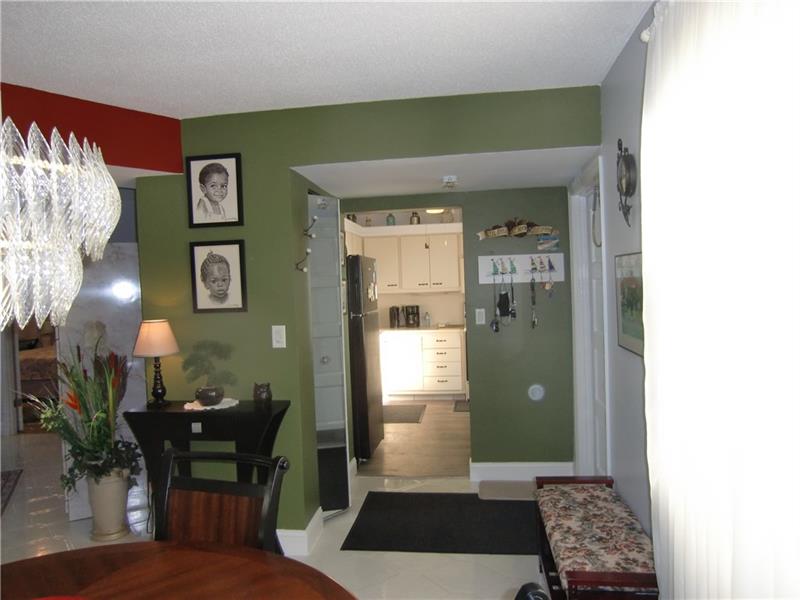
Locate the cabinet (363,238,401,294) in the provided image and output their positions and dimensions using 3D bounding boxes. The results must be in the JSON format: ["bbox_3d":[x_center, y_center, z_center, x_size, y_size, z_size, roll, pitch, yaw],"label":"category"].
[{"bbox_3d":[-0.204,-0.463,7.450,0.503,0.765,0.330,-2,2,8],"label":"cabinet"}]

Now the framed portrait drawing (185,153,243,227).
[{"bbox_3d":[-1.021,-0.599,3.047,0.314,0.389,0.024,-2,1,7],"label":"framed portrait drawing"}]

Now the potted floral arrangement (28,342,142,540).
[{"bbox_3d":[-1.905,0.861,3.371,0.580,1.198,0.480,-3,2,-30],"label":"potted floral arrangement"}]

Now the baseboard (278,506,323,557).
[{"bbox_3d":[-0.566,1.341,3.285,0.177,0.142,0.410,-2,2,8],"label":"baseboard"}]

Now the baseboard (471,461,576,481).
[{"bbox_3d":[0.891,1.267,4.073,0.748,0.140,0.020,-2,2,8],"label":"baseboard"}]

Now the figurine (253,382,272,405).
[{"bbox_3d":[-0.747,0.505,3.031,0.088,0.103,0.075,-2,1,7],"label":"figurine"}]

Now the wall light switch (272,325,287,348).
[{"bbox_3d":[-0.660,0.202,3.056,0.071,0.120,0.013,-2,2,8],"label":"wall light switch"}]

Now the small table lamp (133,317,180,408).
[{"bbox_3d":[-1.310,0.346,2.989,0.260,0.472,0.260,-2,2,8],"label":"small table lamp"}]

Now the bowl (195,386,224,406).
[{"bbox_3d":[-1.040,0.520,3.031,0.143,0.095,0.143,-2,1,0],"label":"bowl"}]

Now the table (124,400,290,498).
[{"bbox_3d":[-1.001,1.002,2.968,0.838,0.868,0.250,-2,1,7],"label":"table"}]

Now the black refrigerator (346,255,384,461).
[{"bbox_3d":[-0.590,0.494,5.016,0.720,1.731,0.700,-2,2,8],"label":"black refrigerator"}]

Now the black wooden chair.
[{"bbox_3d":[-0.648,0.991,1.648,0.480,0.930,0.560,-2,1,20],"label":"black wooden chair"}]

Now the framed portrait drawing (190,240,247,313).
[{"bbox_3d":[-1.008,-0.128,3.086,0.315,0.398,0.023,-2,2,8],"label":"framed portrait drawing"}]

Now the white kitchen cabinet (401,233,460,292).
[{"bbox_3d":[0.423,-0.481,7.364,0.765,0.767,0.330,-2,2,8],"label":"white kitchen cabinet"}]

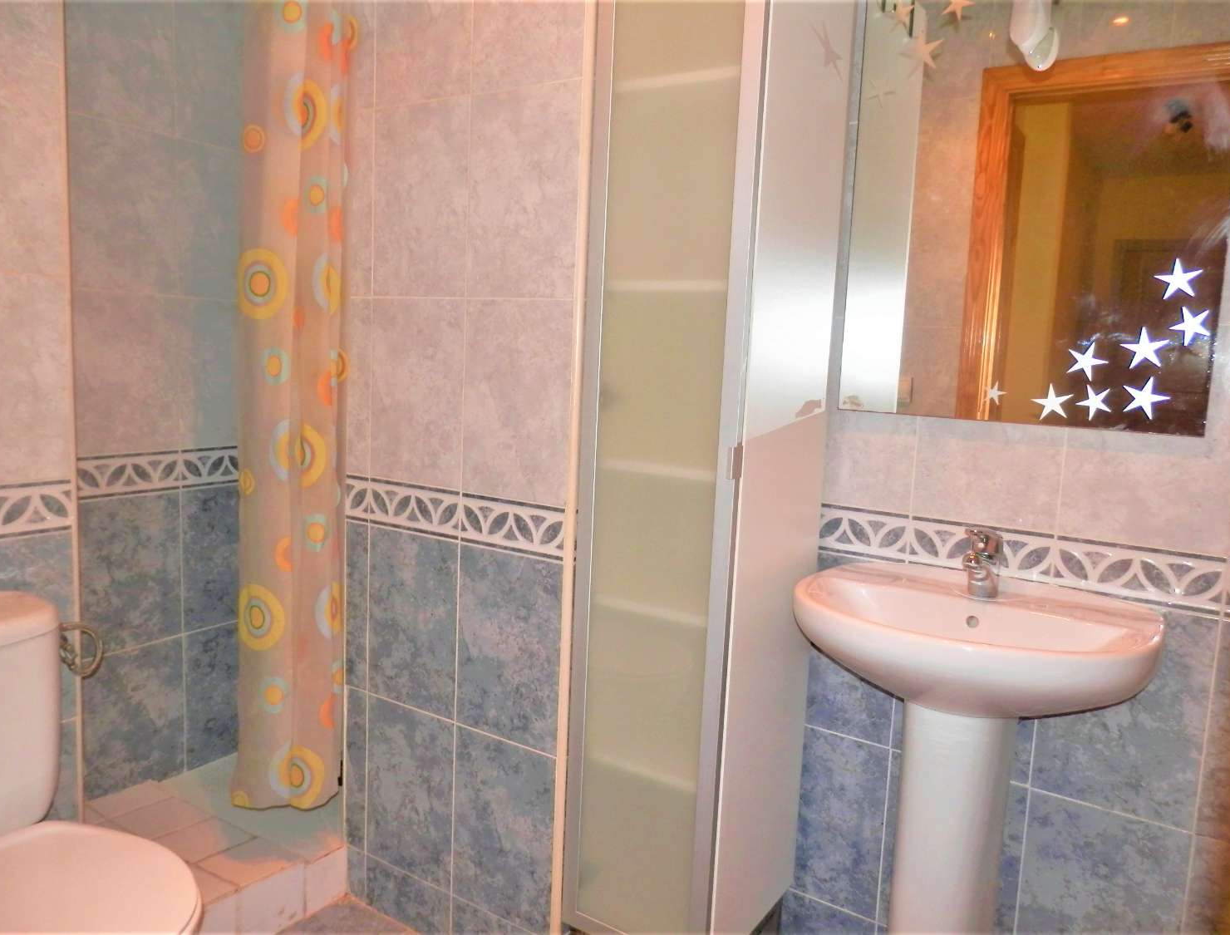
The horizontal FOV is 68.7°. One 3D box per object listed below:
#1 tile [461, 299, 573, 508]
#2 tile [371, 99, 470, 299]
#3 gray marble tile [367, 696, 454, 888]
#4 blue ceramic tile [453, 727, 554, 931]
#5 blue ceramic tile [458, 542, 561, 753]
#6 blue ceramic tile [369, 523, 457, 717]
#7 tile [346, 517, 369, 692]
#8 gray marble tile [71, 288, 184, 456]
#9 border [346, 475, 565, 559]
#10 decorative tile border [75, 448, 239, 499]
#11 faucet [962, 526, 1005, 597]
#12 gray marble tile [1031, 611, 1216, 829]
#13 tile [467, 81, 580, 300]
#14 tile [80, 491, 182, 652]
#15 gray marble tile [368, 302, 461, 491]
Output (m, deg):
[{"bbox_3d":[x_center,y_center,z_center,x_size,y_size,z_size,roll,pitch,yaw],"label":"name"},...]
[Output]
[{"bbox_3d":[-0.177,-0.120,1.615,0.239,0.357,0.010,7,8,32],"label":"tile"},{"bbox_3d":[-0.373,-0.510,1.731,0.250,0.365,0.010,7,8,32],"label":"tile"},{"bbox_3d":[-0.418,0.663,1.844,0.243,0.357,0.010,7,8,32],"label":"gray marble tile"},{"bbox_3d":[-0.219,0.701,1.749,0.245,0.365,0.010,7,8,32],"label":"blue ceramic tile"},{"bbox_3d":[-0.197,0.332,1.672,0.239,0.357,0.010,7,8,32],"label":"blue ceramic tile"},{"bbox_3d":[-0.402,0.307,1.800,0.243,0.357,0.010,7,8,32],"label":"blue ceramic tile"},{"bbox_3d":[-0.546,0.296,1.921,0.072,0.365,0.010,7,8,32],"label":"tile"},{"bbox_3d":[-1.095,-0.211,2.024,0.010,0.357,0.239,7,8,31],"label":"gray marble tile"},{"bbox_3d":[-0.329,0.091,1.761,0.570,0.099,0.010,7,8,32],"label":"border"},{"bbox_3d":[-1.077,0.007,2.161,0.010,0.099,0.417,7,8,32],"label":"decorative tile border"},{"bbox_3d":[0.611,0.158,1.508,0.050,0.125,0.145,7,8,32],"label":"faucet"},{"bbox_3d":[0.864,0.407,1.538,0.250,0.365,0.010,7,8,32],"label":"gray marble tile"},{"bbox_3d":[-0.161,-0.476,1.571,0.239,0.357,0.010,7,8,32],"label":"tile"},{"bbox_3d":[-1.136,0.245,2.116,0.010,0.365,0.245,7,8,32],"label":"tile"},{"bbox_3d":[-0.382,-0.145,1.743,0.243,0.357,0.010,7,8,32],"label":"gray marble tile"}]

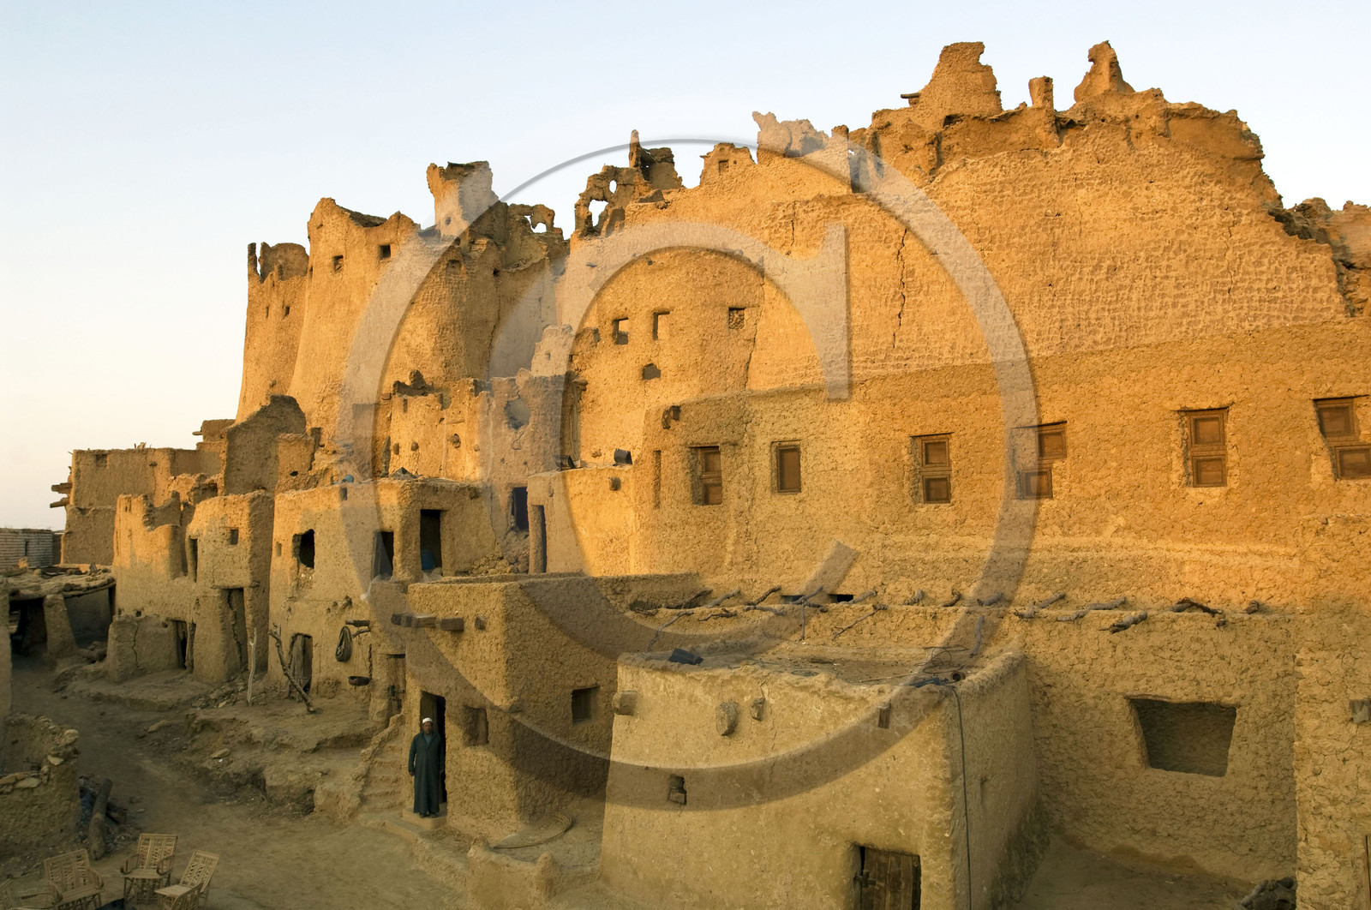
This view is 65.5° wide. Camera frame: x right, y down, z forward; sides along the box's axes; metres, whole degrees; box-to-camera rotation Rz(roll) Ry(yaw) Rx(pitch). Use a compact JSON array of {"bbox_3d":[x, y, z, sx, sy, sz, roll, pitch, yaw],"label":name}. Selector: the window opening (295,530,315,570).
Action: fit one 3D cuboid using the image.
[{"bbox_3d":[-9.283,2.314,26.000,0.720,0.980,0.220,-5,-6,43],"label":"window opening"}]

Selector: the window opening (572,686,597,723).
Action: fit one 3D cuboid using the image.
[{"bbox_3d":[-1.787,4.406,18.800,0.200,0.580,0.520,-5,-6,44],"label":"window opening"}]

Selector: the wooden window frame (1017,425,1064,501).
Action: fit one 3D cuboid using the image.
[{"bbox_3d":[6.540,0.127,19.600,0.780,1.360,0.180,-3,-6,37],"label":"wooden window frame"}]

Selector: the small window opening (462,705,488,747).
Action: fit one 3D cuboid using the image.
[{"bbox_3d":[-3.688,4.764,18.750,0.620,0.700,0.280,-4,-6,40],"label":"small window opening"}]

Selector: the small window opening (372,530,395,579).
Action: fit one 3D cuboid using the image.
[{"bbox_3d":[-6.314,2.102,22.300,0.300,1.030,0.580,4,-6,-41],"label":"small window opening"}]

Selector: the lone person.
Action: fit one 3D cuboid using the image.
[{"bbox_3d":[-4.643,5.576,19.100,0.580,1.740,0.400,0,-5,-5],"label":"lone person"}]

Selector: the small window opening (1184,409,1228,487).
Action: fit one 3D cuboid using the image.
[{"bbox_3d":[7.959,-0.107,16.300,0.620,1.200,0.150,-4,-5,33],"label":"small window opening"}]

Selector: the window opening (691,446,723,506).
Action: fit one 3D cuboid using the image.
[{"bbox_3d":[0.425,0.404,20.600,0.620,1.140,0.200,-3,-5,28],"label":"window opening"}]

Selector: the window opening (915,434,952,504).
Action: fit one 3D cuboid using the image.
[{"bbox_3d":[4.261,0.239,18.300,0.600,1.180,0.200,-3,-5,30],"label":"window opening"}]

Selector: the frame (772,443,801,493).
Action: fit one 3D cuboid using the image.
[{"bbox_3d":[1.883,0.245,19.500,0.480,0.930,0.180,-3,-5,22],"label":"frame"}]

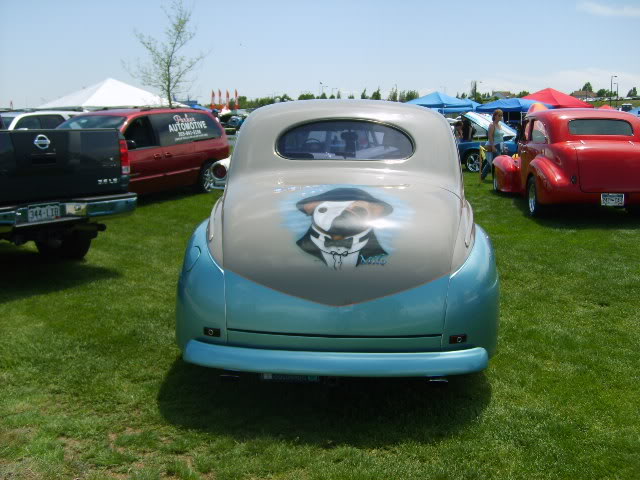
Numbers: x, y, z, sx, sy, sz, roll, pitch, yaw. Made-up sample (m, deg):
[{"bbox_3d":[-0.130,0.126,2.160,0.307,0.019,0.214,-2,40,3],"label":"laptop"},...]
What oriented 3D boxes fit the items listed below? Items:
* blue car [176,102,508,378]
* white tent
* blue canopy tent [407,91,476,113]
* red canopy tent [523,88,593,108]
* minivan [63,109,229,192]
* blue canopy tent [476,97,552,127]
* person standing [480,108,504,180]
[{"bbox_3d":[0.272,-0.353,5.632,1.870,1.630,4.940,1,11,4],"label":"blue car"},{"bbox_3d":[-11.644,-7.057,36.321,6.100,3.900,6.100,-9,14,-39],"label":"white tent"},{"bbox_3d":[6.928,-7.368,38.808,3.050,3.000,3.050,-5,12,-26],"label":"blue canopy tent"},{"bbox_3d":[12.605,-6.780,35.866,3.500,3.150,3.500,-3,12,-18],"label":"red canopy tent"},{"bbox_3d":[-3.635,-1.677,11.957,1.940,1.740,5.000,4,12,20],"label":"minivan"},{"bbox_3d":[9.735,-5.726,32.507,3.050,2.750,3.050,-6,13,-28],"label":"blue canopy tent"},{"bbox_3d":[4.041,-2.179,14.962,0.500,1.620,0.500,5,12,22],"label":"person standing"}]

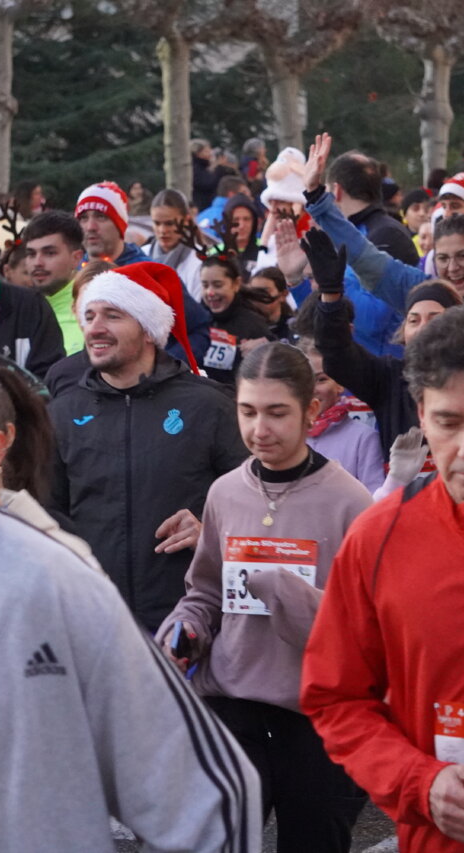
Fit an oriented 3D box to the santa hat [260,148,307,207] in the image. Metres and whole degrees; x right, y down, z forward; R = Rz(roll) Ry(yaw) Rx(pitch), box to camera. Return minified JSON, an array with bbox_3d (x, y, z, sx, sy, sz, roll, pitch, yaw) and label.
[{"bbox_3d":[0.240,-1.162,13.600,0.240,0.280,0.260,4,3,17],"label":"santa hat"}]

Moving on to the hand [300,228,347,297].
[{"bbox_3d":[0.249,-0.456,8.100,0.115,0.190,0.065,-16,6,13],"label":"hand"}]

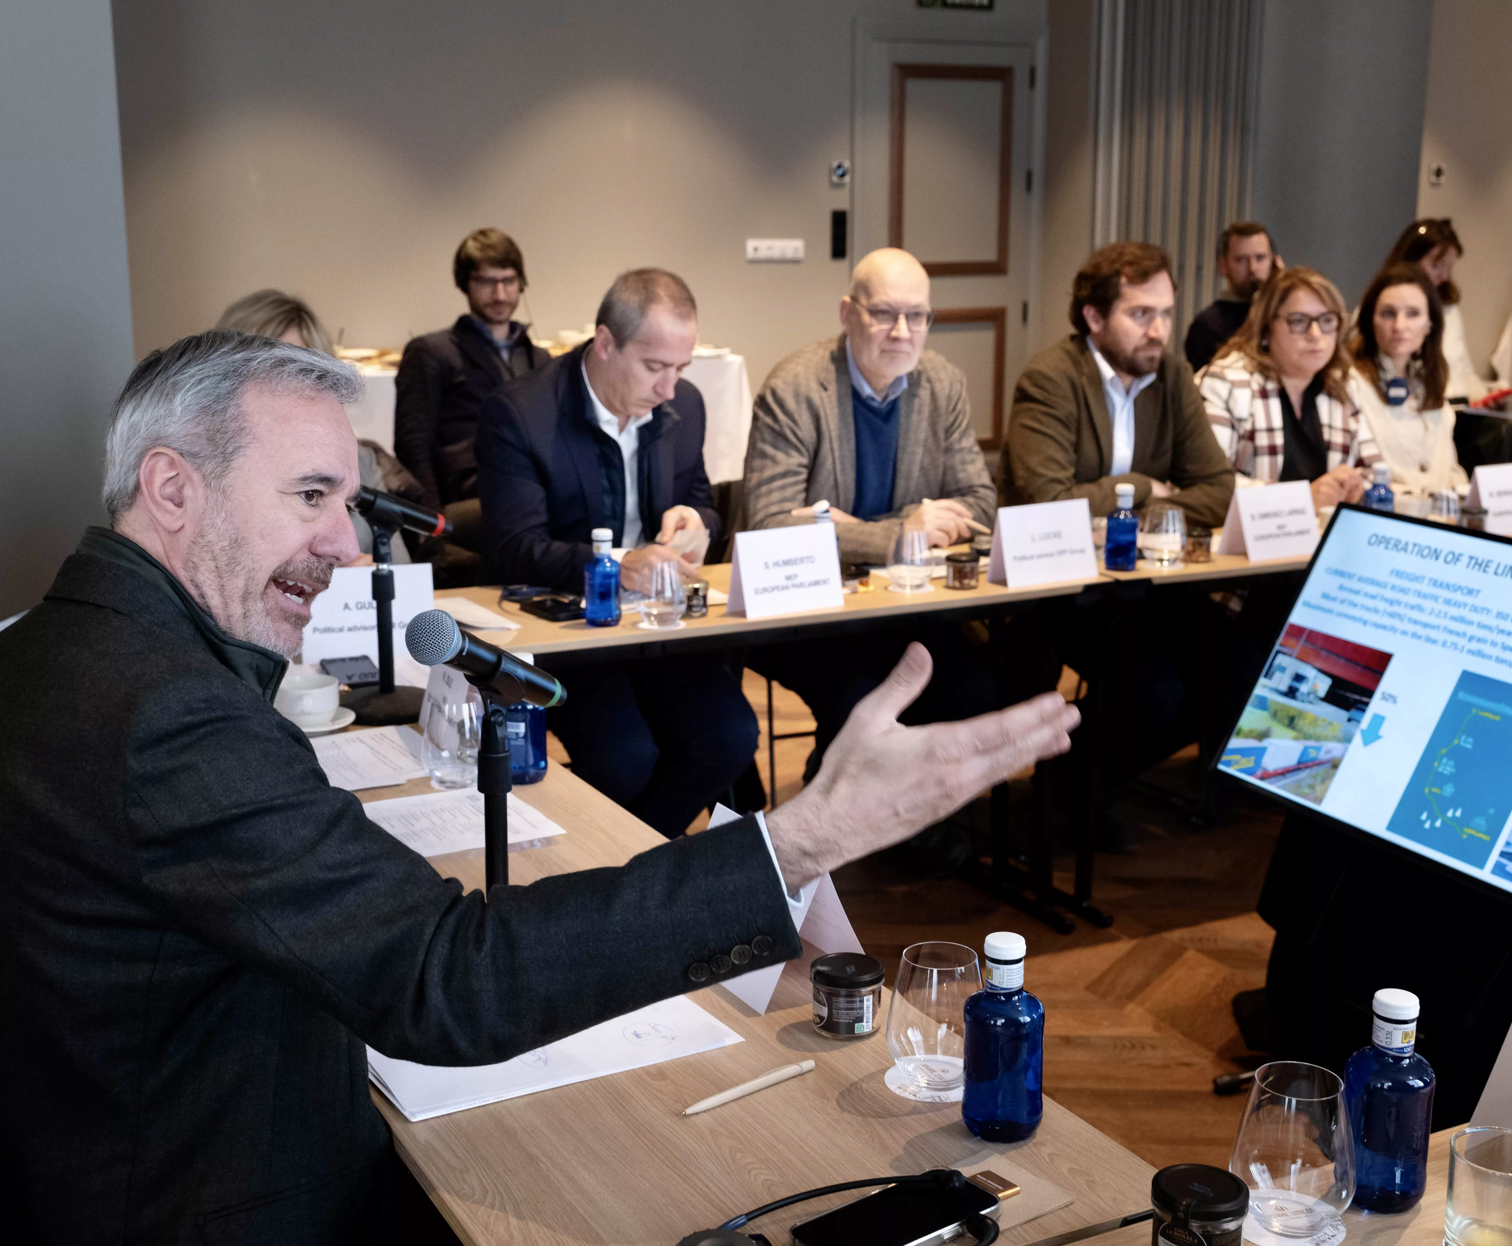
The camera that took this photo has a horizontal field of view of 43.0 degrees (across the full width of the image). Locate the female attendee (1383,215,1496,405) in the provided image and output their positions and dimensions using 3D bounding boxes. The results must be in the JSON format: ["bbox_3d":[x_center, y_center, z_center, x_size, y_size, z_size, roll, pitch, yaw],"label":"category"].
[{"bbox_3d":[2.315,-0.626,6.300,0.500,1.330,0.800,-11,17,-39],"label":"female attendee"}]

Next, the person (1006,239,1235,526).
[{"bbox_3d":[0.773,-0.153,4.250,0.580,1.355,0.720,-7,15,-26],"label":"person"}]

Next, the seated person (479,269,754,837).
[{"bbox_3d":[-0.279,-0.007,3.692,0.570,1.320,0.760,-7,15,-29],"label":"seated person"}]

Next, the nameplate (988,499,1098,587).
[{"bbox_3d":[0.552,-0.155,3.683,0.209,0.147,0.073,-7,15,-28],"label":"nameplate"}]

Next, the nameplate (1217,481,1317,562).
[{"bbox_3d":[1.051,-0.211,3.911,0.210,0.141,0.090,-8,15,-31],"label":"nameplate"}]

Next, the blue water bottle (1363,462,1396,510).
[{"bbox_3d":[1.331,-0.254,4.120,0.063,0.166,0.063,-7,15,-28],"label":"blue water bottle"}]

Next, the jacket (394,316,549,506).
[{"bbox_3d":[-0.789,-0.581,5.420,0.490,0.600,0.340,-6,14,-24],"label":"jacket"}]

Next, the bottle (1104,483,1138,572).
[{"bbox_3d":[0.722,-0.188,3.781,0.063,0.166,0.063,0,13,0],"label":"bottle"}]

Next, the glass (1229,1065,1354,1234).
[{"bbox_3d":[0.398,0.390,1.420,0.089,0.112,0.089,0,13,0],"label":"glass"}]

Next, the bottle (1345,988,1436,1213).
[{"bbox_3d":[0.472,0.353,1.427,0.064,0.163,0.064,0,13,0],"label":"bottle"}]

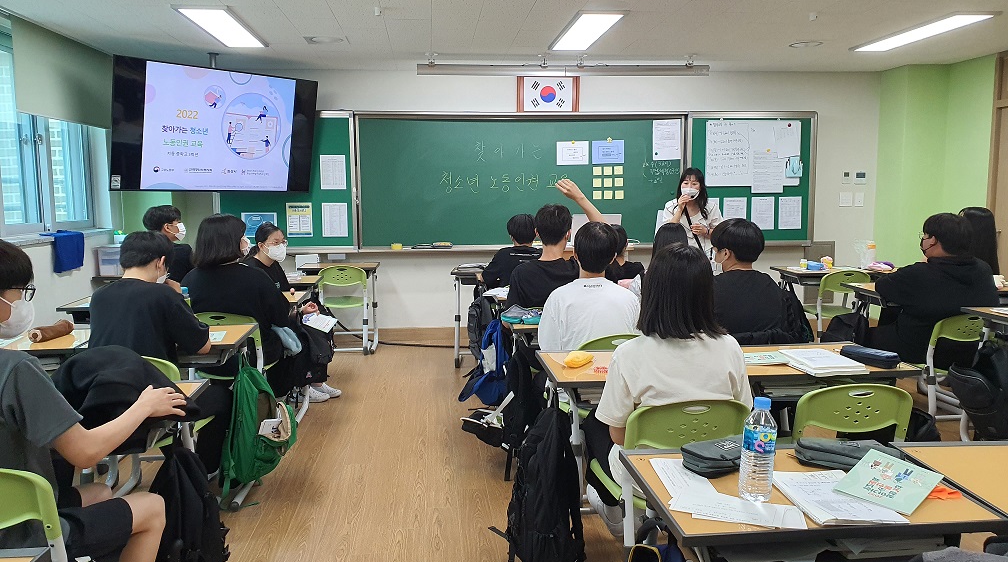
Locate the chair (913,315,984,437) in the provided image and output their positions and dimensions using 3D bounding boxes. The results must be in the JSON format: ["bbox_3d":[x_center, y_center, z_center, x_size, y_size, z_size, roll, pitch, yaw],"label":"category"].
[{"bbox_3d":[2.586,0.502,4.421,0.440,0.730,0.500,-1,7,-5],"label":"chair"}]

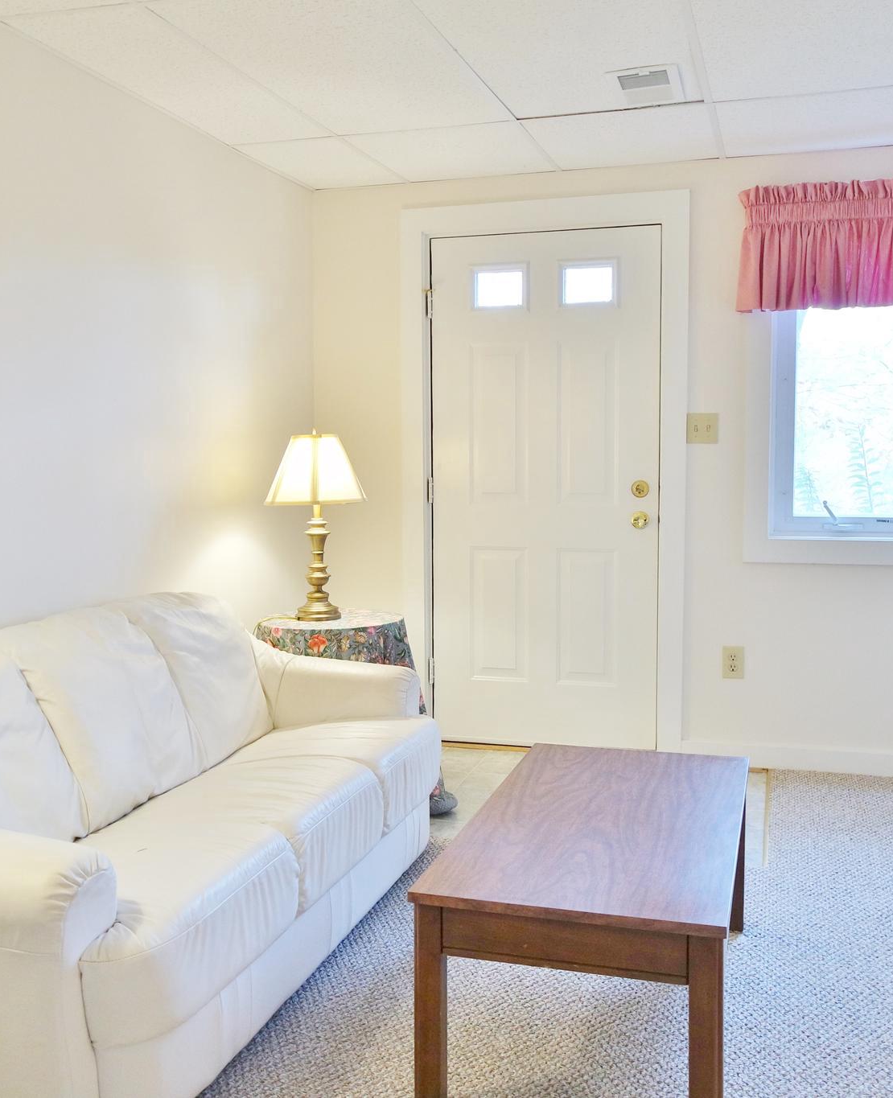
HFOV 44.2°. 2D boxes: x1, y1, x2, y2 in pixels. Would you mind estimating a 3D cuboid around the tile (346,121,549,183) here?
[{"bbox_3d":[0.032,-1.427,3.949,0.598,0.018,0.708,1,6,17],"label":"tile"}]

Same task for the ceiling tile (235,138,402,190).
[{"bbox_3d":[-0.452,-1.440,4.105,0.401,0.020,0.710,1,6,17],"label":"ceiling tile"}]

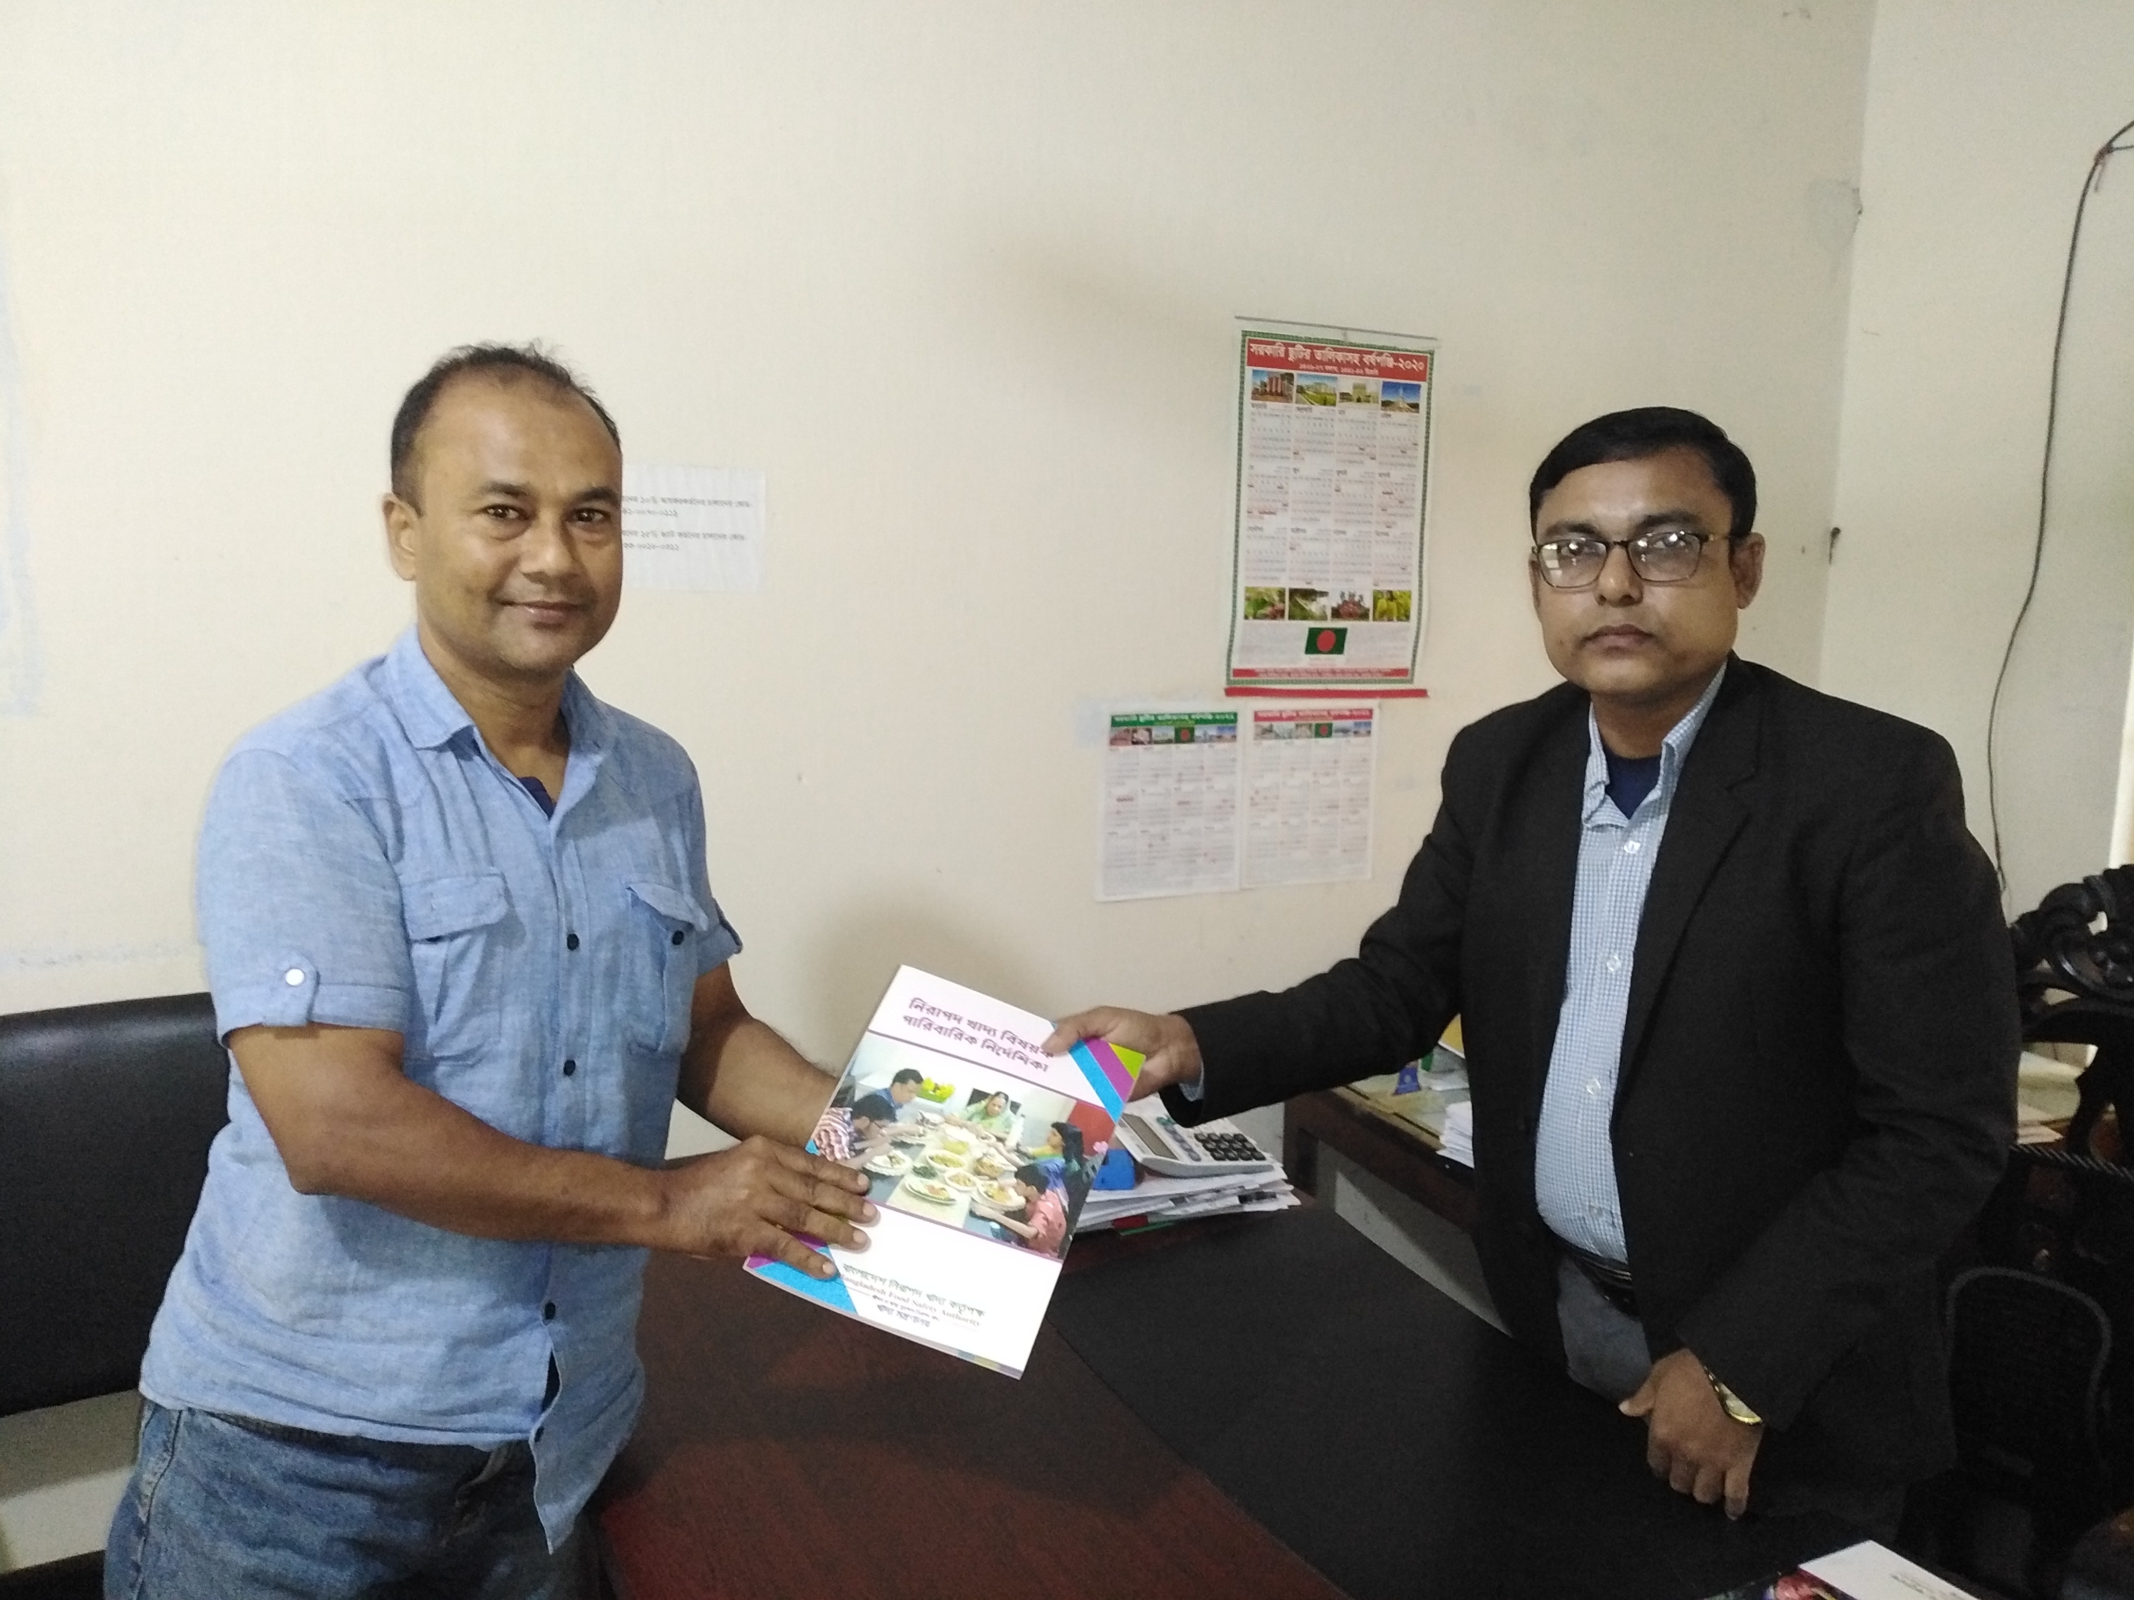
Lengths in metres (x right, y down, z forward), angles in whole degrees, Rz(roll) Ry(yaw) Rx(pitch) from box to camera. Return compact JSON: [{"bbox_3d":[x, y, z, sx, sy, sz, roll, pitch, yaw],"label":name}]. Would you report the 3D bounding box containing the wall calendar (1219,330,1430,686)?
[{"bbox_3d":[0.404,-0.423,2.380,0.367,0.539,0.015,-2,8,-25],"label":"wall calendar"}]

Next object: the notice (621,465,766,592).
[{"bbox_3d":[-0.479,-0.335,1.986,0.215,0.156,0.004,-2,8,-25],"label":"notice"}]

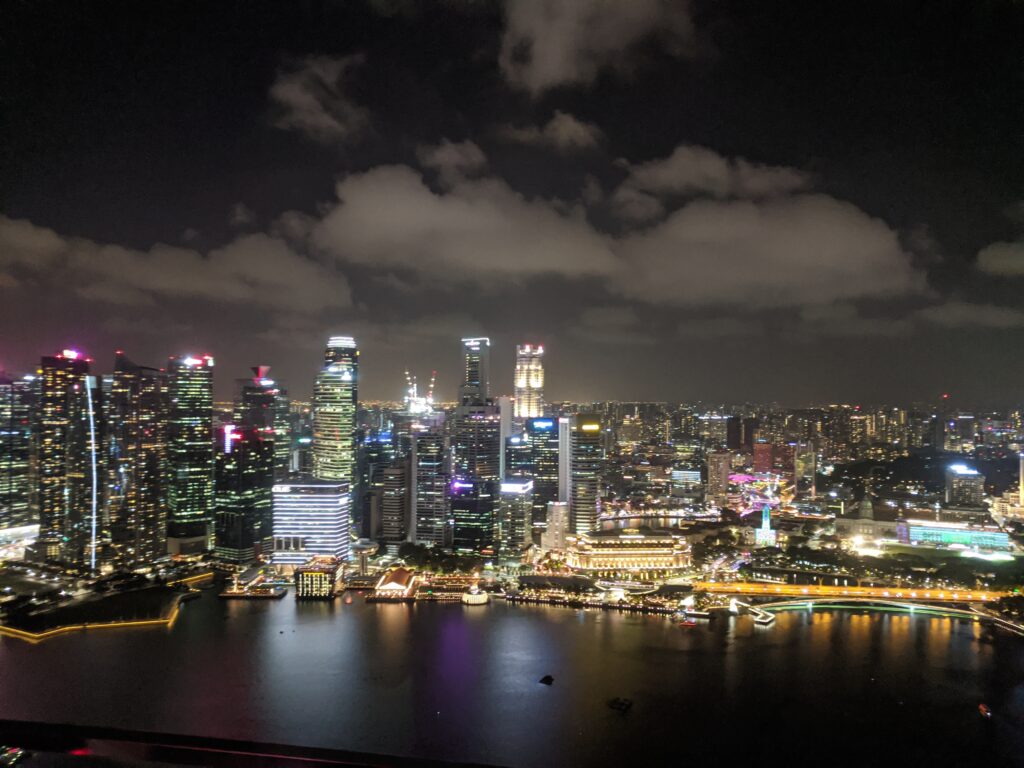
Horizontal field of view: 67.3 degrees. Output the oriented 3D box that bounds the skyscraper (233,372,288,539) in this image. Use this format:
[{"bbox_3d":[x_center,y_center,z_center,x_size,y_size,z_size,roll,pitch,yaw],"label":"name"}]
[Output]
[{"bbox_3d":[-381.570,94.250,1164.740,55.000,245.000,54.000,0,-1,20],"label":"skyscraper"}]

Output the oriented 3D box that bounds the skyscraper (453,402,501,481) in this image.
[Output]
[{"bbox_3d":[-46.660,116.430,1010.240,42.000,186.000,42.000,1,-1,-40],"label":"skyscraper"}]

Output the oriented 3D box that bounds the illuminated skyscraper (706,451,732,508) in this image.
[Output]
[{"bbox_3d":[370.450,172.530,1372.660,42.000,97.000,30.000,0,-1,15],"label":"illuminated skyscraper"}]

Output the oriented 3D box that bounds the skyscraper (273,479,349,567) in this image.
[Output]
[{"bbox_3d":[-220.290,158.830,849.530,71.000,96.000,48.000,0,-1,2],"label":"skyscraper"}]

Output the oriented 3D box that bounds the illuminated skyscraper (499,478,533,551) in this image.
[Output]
[{"bbox_3d":[4.590,162.130,929.490,32.000,92.000,42.000,0,-1,15],"label":"illuminated skyscraper"}]

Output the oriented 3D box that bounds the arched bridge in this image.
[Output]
[{"bbox_3d":[332.370,210.700,771.040,290.000,7.000,38.000,0,-1,9],"label":"arched bridge"}]

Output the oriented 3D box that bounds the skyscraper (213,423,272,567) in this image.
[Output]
[{"bbox_3d":[-323.880,137.500,928.090,38.000,152.000,58.000,0,-1,15],"label":"skyscraper"}]

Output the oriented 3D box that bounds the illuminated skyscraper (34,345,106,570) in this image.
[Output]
[{"bbox_3d":[-514.060,89.900,891.770,42.000,245.000,40.000,0,-1,22],"label":"illuminated skyscraper"}]

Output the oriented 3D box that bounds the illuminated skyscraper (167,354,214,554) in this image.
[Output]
[{"bbox_3d":[-403.030,87.170,963.710,50.000,243.000,42.000,0,-1,-26],"label":"illuminated skyscraper"}]

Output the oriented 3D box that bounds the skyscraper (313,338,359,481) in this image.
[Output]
[{"bbox_3d":[-226.980,79.640,986.940,48.000,270.000,44.000,0,-1,0],"label":"skyscraper"}]

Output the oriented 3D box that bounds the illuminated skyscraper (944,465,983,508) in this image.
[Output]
[{"bbox_3d":[750.960,174.280,1277.340,49.000,75.000,30.000,0,-1,18],"label":"illuminated skyscraper"}]

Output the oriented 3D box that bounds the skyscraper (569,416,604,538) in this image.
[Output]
[{"bbox_3d":[93.750,128.050,983.250,40.000,175.000,33.000,0,-1,0],"label":"skyscraper"}]

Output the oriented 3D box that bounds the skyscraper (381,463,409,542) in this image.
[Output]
[{"bbox_3d":[-142.730,153.220,935.630,24.000,110.000,28.000,0,-1,14],"label":"skyscraper"}]

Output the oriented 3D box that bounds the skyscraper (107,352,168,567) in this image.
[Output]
[{"bbox_3d":[-422.840,87.160,870.700,58.000,240.000,34.000,0,-1,-22],"label":"skyscraper"}]

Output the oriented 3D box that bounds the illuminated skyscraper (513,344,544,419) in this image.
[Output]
[{"bbox_3d":[25.010,77.630,1141.000,43.000,280.000,43.000,0,-1,0],"label":"illuminated skyscraper"}]

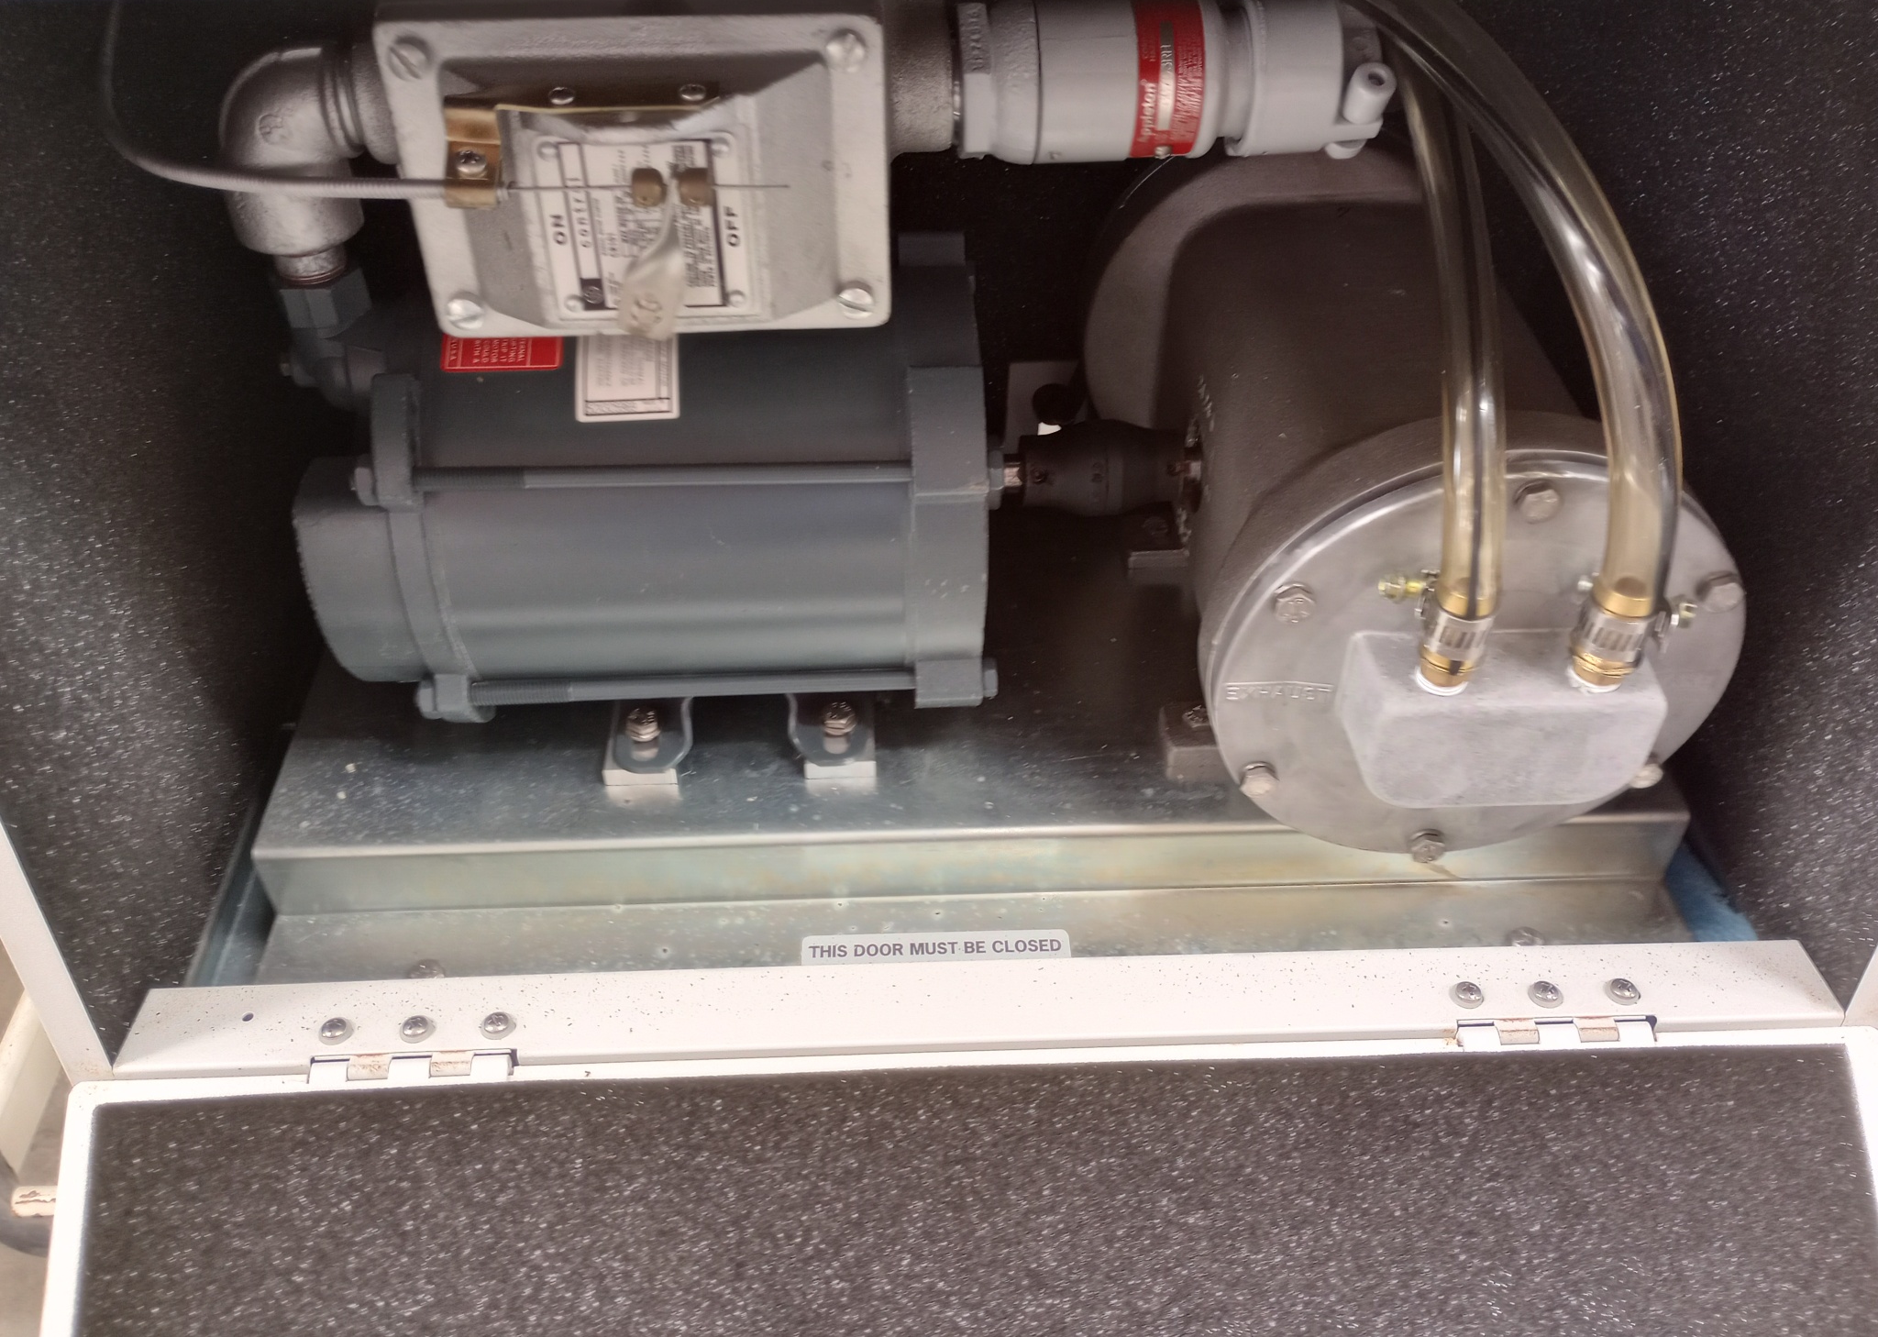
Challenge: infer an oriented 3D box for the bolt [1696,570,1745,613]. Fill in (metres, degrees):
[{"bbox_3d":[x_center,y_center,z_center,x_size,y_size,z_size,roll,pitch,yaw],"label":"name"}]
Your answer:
[{"bbox_3d":[0.228,-0.022,0.443,0.012,0.012,0.005,-1,43,-1],"label":"bolt"}]

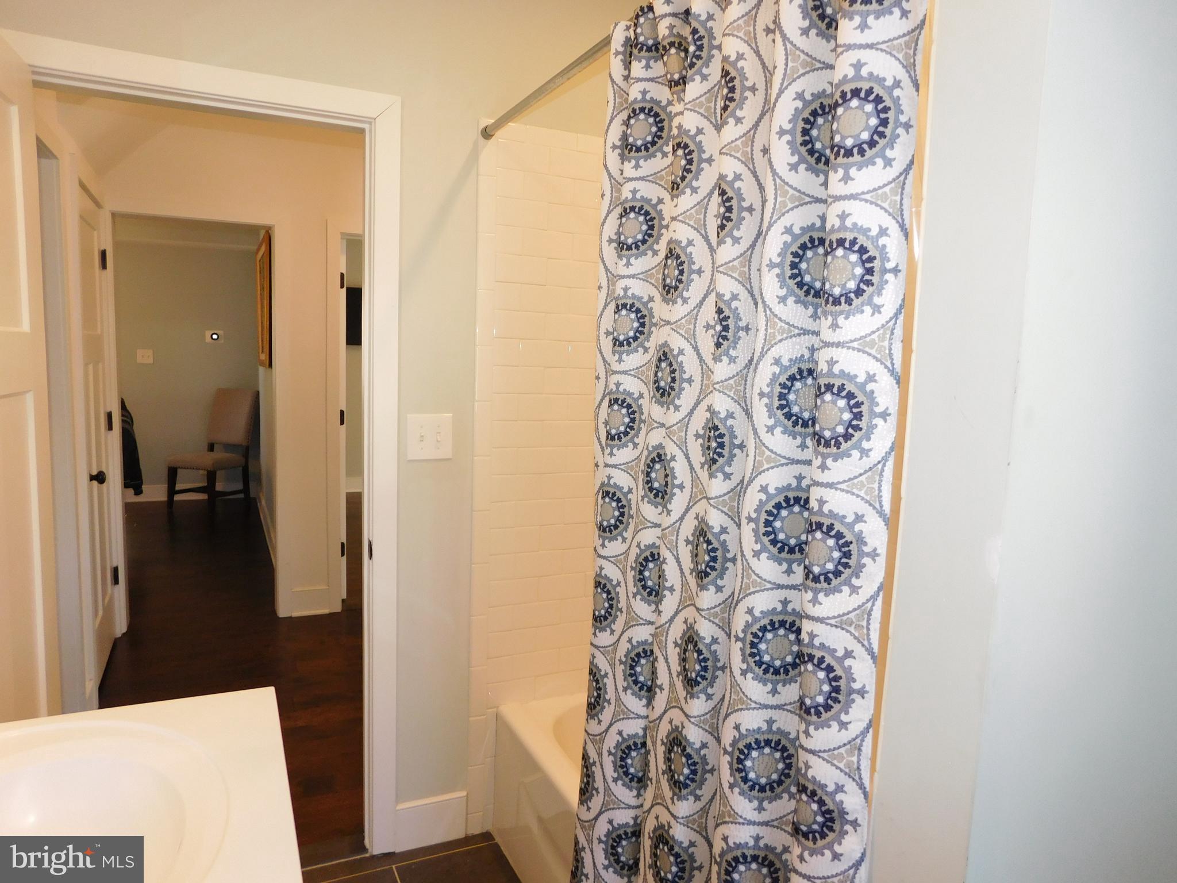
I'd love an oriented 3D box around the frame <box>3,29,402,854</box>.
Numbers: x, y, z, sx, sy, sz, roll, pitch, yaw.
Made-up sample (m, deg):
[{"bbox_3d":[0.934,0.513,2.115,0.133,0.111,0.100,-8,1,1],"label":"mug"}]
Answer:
[{"bbox_3d":[-0.952,0.147,2.005,0.896,2.091,0.130,-1,7,-25],"label":"frame"}]

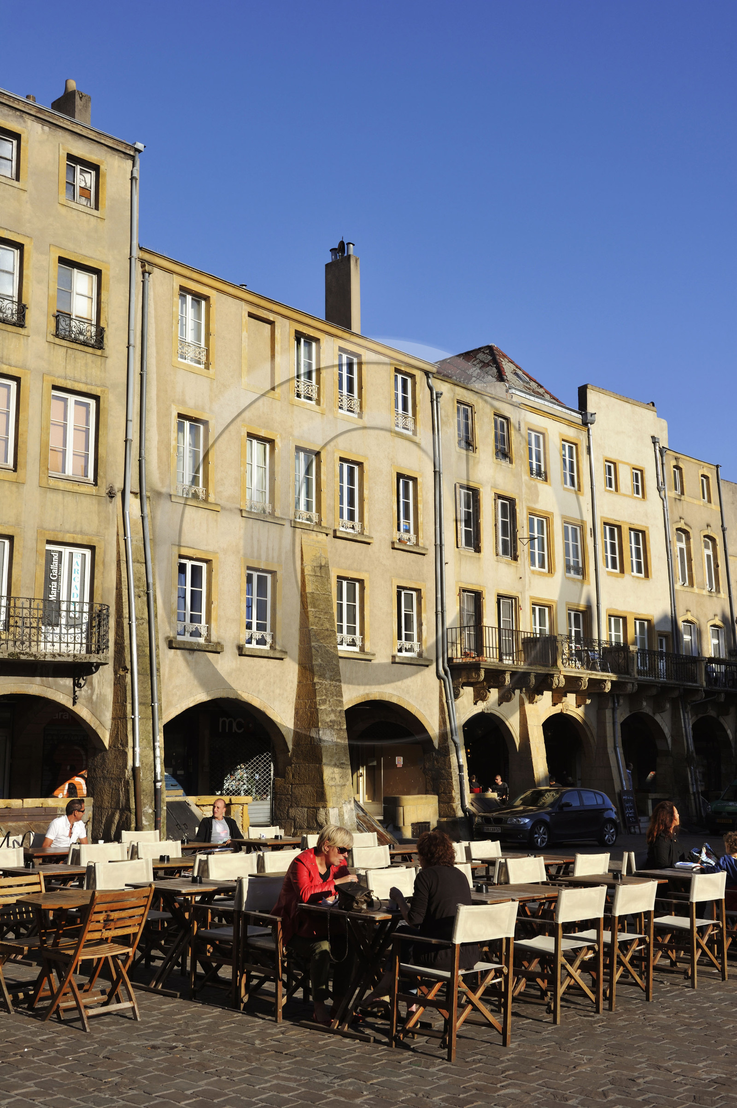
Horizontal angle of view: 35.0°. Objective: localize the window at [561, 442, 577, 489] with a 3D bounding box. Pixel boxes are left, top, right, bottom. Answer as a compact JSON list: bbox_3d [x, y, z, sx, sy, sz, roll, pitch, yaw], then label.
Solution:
[{"bbox_3d":[6.624,-2.918,38.475,0.180,1.447,0.934,-11,-15,44],"label":"window"}]

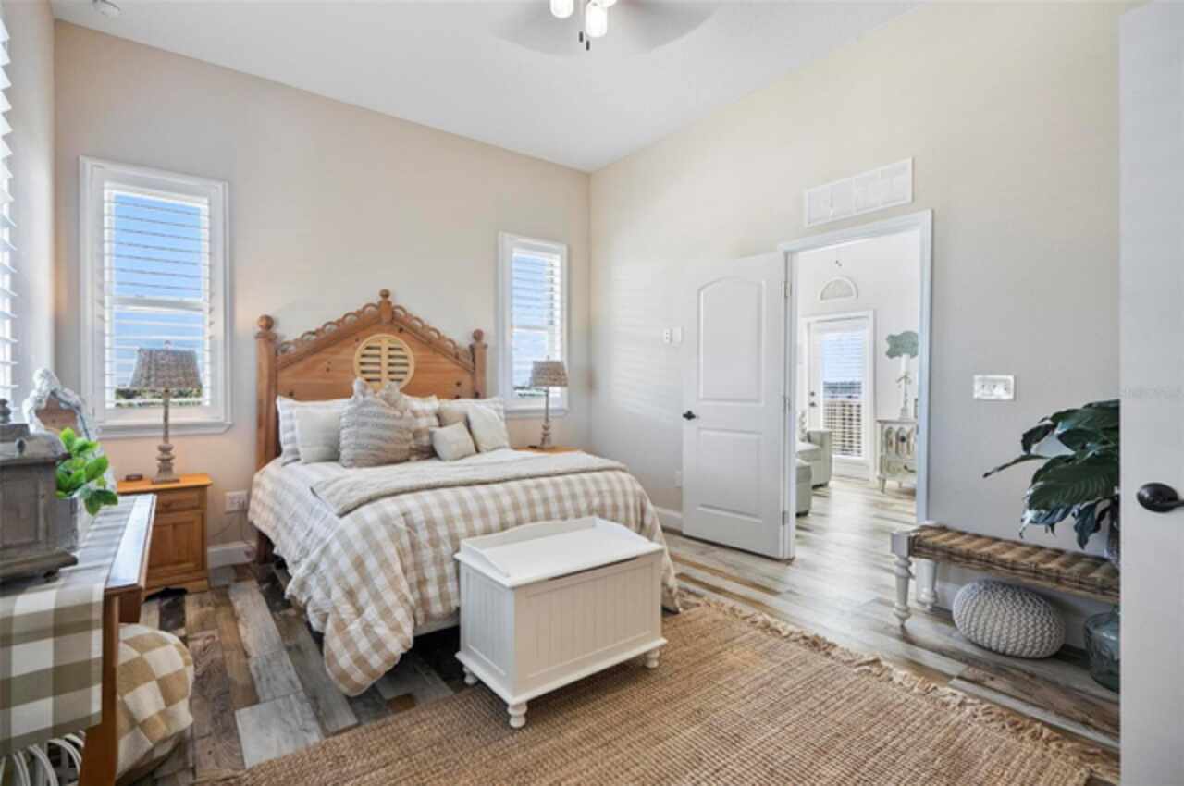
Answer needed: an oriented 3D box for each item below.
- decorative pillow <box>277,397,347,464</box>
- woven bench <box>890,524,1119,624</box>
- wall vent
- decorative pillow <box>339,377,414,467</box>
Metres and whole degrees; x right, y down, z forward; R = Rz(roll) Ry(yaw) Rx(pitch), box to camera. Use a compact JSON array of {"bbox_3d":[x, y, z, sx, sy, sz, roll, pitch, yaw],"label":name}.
[{"bbox_3d":[-1.775,0.237,3.477,0.520,0.450,0.180,-1,-13,-37],"label":"decorative pillow"},{"bbox_3d":[1.959,0.928,2.233,0.340,0.455,1.160,-1,2,-36],"label":"woven bench"},{"bbox_3d":[1.520,-1.145,3.044,0.025,0.243,0.635,-1,2,-36],"label":"wall vent"},{"bbox_3d":[-1.407,0.219,3.427,0.470,0.530,0.190,-1,-16,-37],"label":"decorative pillow"}]

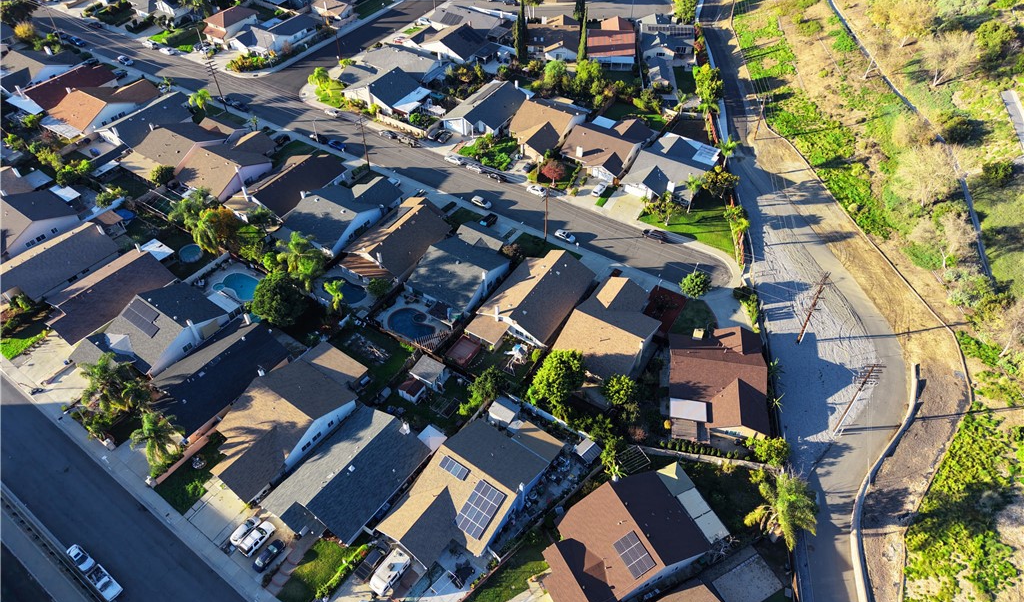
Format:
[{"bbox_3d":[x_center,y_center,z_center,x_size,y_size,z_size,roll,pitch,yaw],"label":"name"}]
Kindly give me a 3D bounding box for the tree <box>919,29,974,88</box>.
[{"bbox_3d":[104.000,-57.800,163.000,11.200,13.000,11.200,-1,43,0],"label":"tree"}]

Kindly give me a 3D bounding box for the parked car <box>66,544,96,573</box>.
[{"bbox_3d":[-59.958,35.708,94.635,4.500,1.450,1.800,26,50,25],"label":"parked car"}]

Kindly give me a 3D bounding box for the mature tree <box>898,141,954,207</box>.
[{"bbox_3d":[82.020,-24.140,135.140,10.700,13.000,10.700,0,44,0],"label":"mature tree"}]

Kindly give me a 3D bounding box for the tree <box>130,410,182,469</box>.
[{"bbox_3d":[-52.000,21.600,99.600,6.700,7.200,6.700,-1,43,0],"label":"tree"}]

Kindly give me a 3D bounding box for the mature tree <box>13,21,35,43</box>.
[{"bbox_3d":[-121.700,-67.000,169.500,5.000,5.200,5.000,-1,43,0],"label":"mature tree"}]

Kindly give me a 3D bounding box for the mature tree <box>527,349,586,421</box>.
[{"bbox_3d":[6.650,13.360,103.680,9.200,11.600,9.200,0,44,0],"label":"mature tree"}]

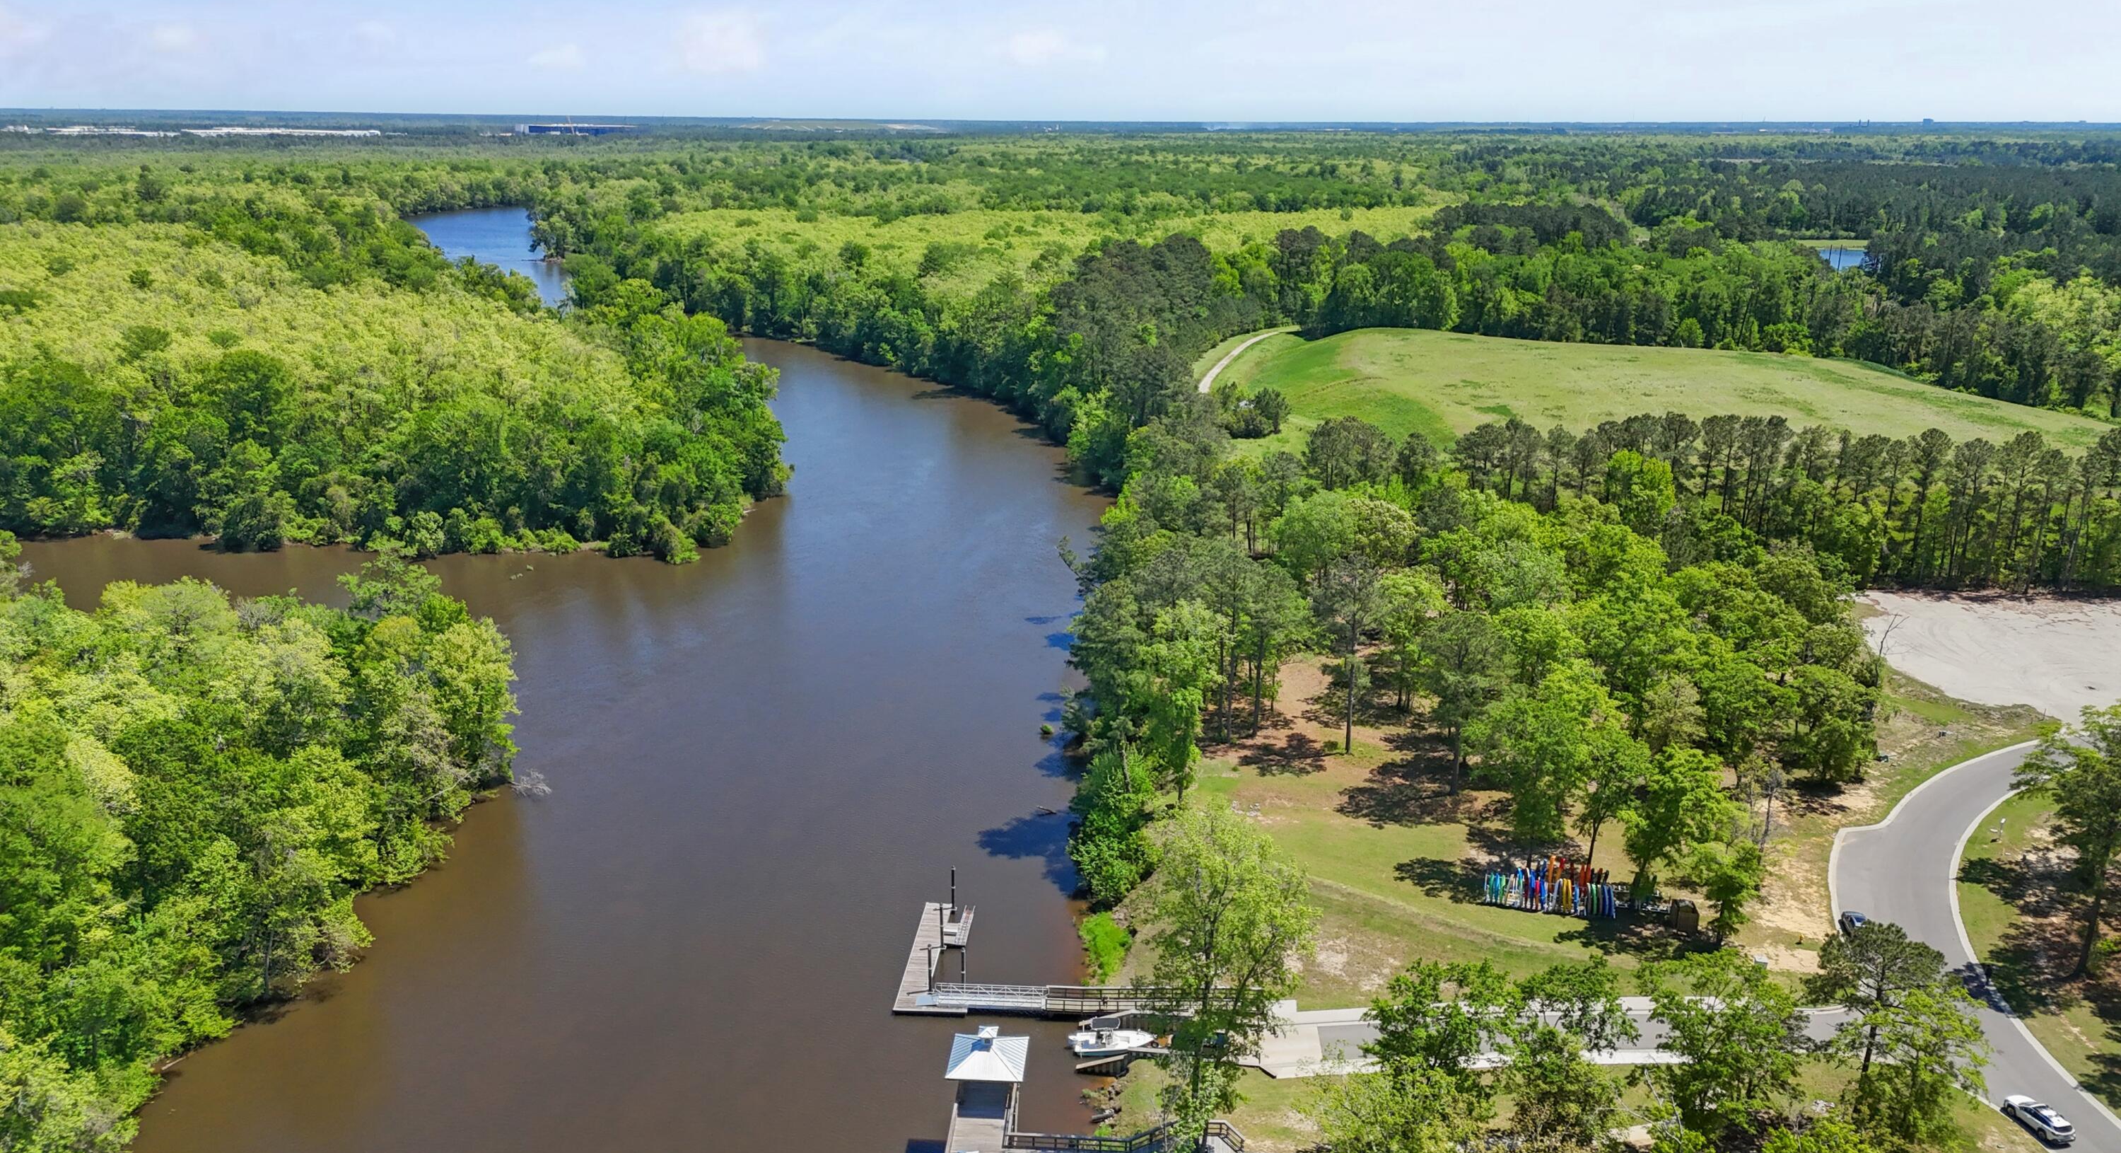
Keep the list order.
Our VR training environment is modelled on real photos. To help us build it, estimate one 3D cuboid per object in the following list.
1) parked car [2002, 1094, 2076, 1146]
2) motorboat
[{"bbox_3d":[71.295,39.238,106.966,1.880,1.660,4.720,-3,18,-12],"label":"parked car"},{"bbox_3d":[4.334,38.512,122.483,7.200,2.800,2.550,0,17,0],"label":"motorboat"}]

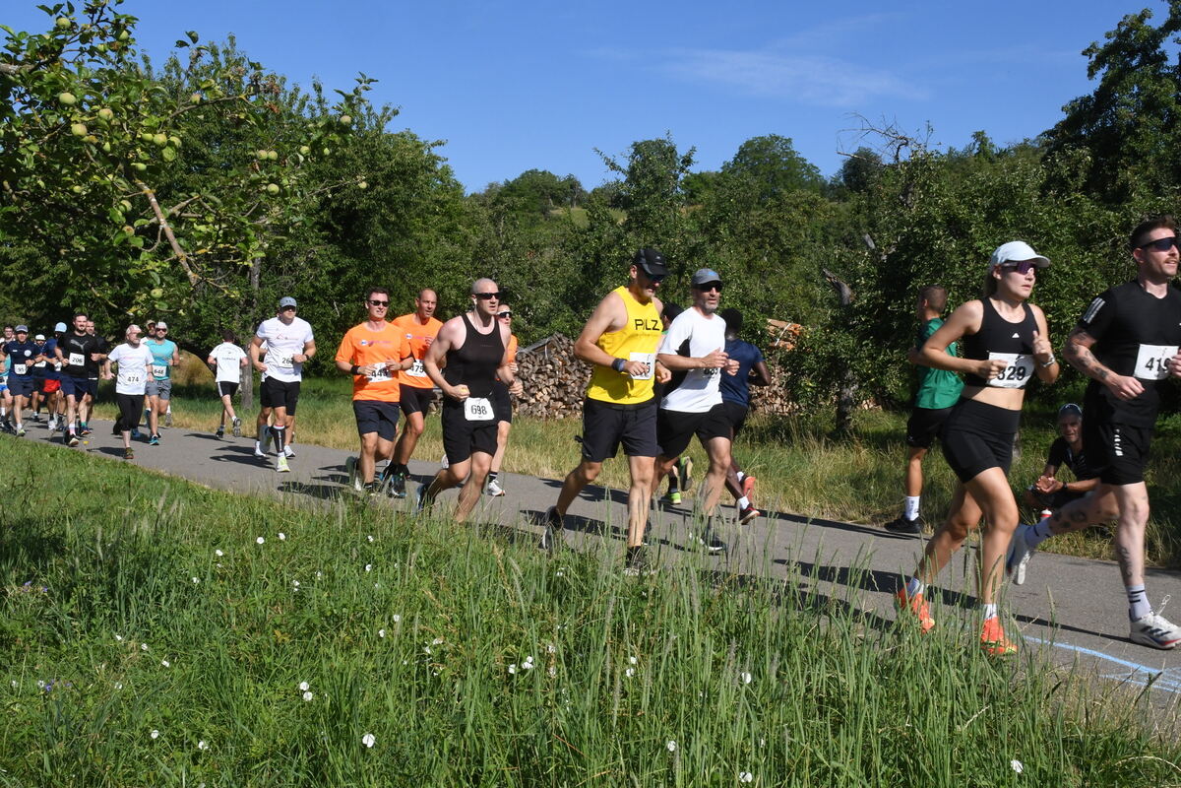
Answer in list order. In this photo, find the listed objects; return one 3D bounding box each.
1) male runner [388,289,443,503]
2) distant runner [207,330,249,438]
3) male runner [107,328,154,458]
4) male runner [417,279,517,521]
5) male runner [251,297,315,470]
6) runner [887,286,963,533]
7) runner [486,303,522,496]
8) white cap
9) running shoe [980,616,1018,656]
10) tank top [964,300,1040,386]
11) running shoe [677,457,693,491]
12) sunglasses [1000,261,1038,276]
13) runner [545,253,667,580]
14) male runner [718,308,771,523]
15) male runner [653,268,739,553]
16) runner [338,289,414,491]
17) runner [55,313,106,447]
[{"bbox_3d":[-1.534,-0.013,11.050,0.580,1.802,0.700,0,1,-30],"label":"male runner"},{"bbox_3d":[-5.726,-0.155,20.200,0.570,1.710,0.680,0,1,-26],"label":"distant runner"},{"bbox_3d":[-5.658,-0.018,15.700,0.560,1.643,0.680,0,1,-28],"label":"male runner"},{"bbox_3d":[-0.842,0.090,8.650,0.600,1.760,0.720,0,1,-33],"label":"male runner"},{"bbox_3d":[-3.209,-0.098,13.350,0.650,1.830,0.700,0,1,-26],"label":"male runner"},{"bbox_3d":[2.384,0.112,9.100,0.500,1.740,0.640,0,1,-37],"label":"runner"},{"bbox_3d":[-0.868,0.062,11.450,0.500,1.718,0.850,0,1,-30],"label":"runner"},{"bbox_3d":[1.680,-0.541,5.010,0.175,0.125,0.265,0,1,-41],"label":"white cap"},{"bbox_3d":[1.652,0.986,5.180,0.098,0.125,0.265,1,1,-7],"label":"running shoe"},{"bbox_3d":[1.666,-0.208,5.200,0.310,0.355,0.220,0,1,-20],"label":"tank top"},{"bbox_3d":[0.806,0.662,10.750,0.115,0.290,0.105,8,8,43],"label":"running shoe"},{"bbox_3d":[1.670,-0.489,4.990,0.145,0.052,0.150,0,1,-40],"label":"sunglasses"},{"bbox_3d":[0.134,0.093,7.100,0.560,1.786,0.750,0,1,-35],"label":"runner"},{"bbox_3d":[1.092,0.171,10.100,0.530,1.686,0.800,0,1,-31],"label":"male runner"},{"bbox_3d":[0.647,0.099,8.050,0.530,1.777,0.760,0,1,-35],"label":"male runner"},{"bbox_3d":[-1.857,-0.017,10.900,0.610,1.769,0.720,0,1,-26],"label":"runner"},{"bbox_3d":[-6.901,-0.180,17.300,0.630,1.790,0.700,0,1,-26],"label":"runner"}]

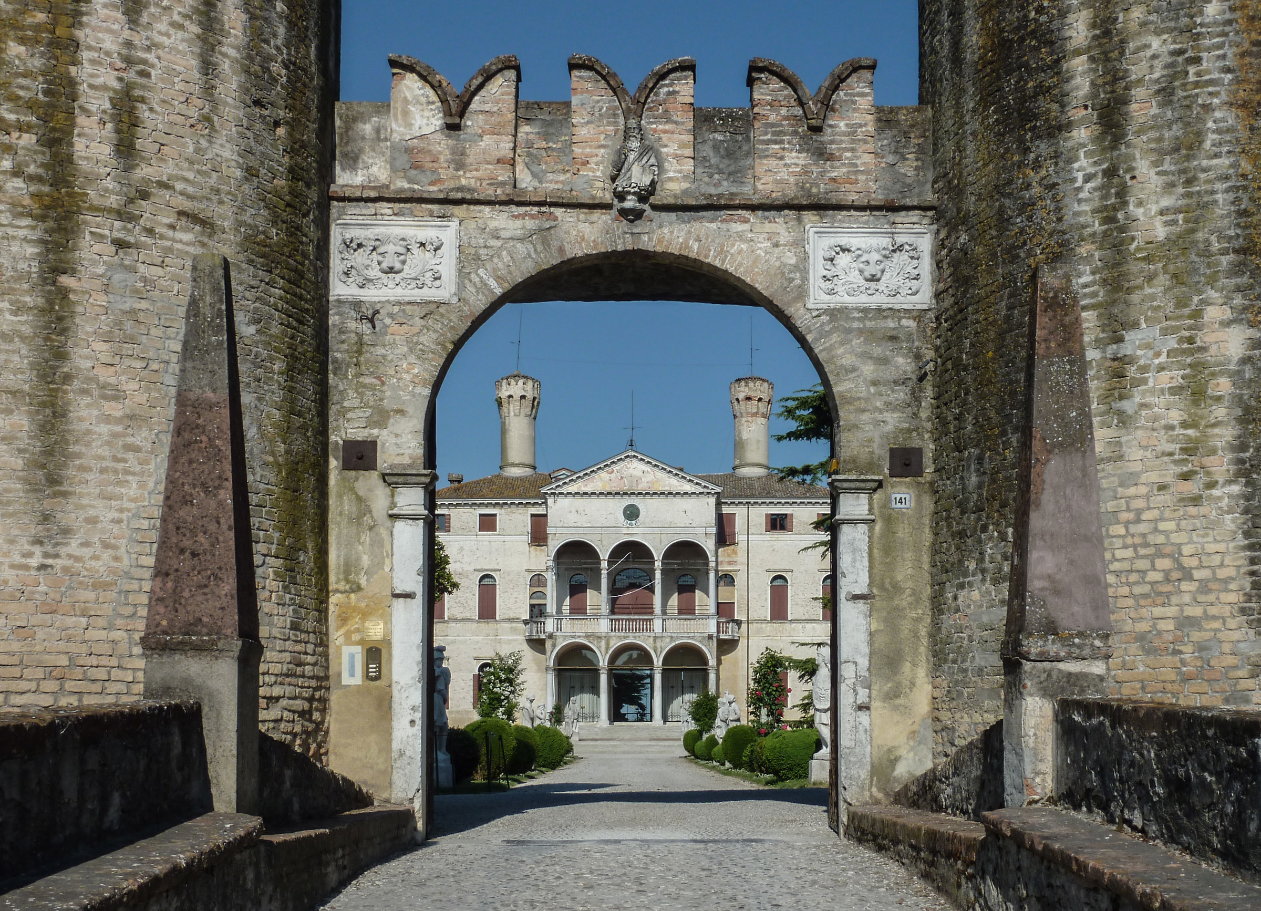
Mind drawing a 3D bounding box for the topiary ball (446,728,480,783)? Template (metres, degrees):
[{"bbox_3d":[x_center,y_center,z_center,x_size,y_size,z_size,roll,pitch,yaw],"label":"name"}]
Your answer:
[{"bbox_3d":[-3.248,5.620,27.300,0.920,1.050,0.920,0,-2,0],"label":"topiary ball"}]

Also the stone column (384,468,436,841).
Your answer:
[{"bbox_3d":[-1.976,1.778,13.050,0.440,3.250,0.430,0,-2,0],"label":"stone column"}]

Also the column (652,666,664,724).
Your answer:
[{"bbox_3d":[1.493,13.220,80.300,0.620,3.250,0.620,0,-2,0],"label":"column"}]

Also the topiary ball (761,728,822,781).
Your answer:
[{"bbox_3d":[3.327,6.176,30.100,1.262,1.099,1.300,0,-9,0],"label":"topiary ball"}]

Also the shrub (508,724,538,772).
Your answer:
[{"bbox_3d":[-2.727,7.366,36.500,1.050,1.240,1.050,0,-2,0],"label":"shrub"}]

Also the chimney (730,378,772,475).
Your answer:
[{"bbox_3d":[7.318,-1.725,88.000,2.650,6.000,2.650,0,-2,0],"label":"chimney"}]

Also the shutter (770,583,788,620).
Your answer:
[{"bbox_3d":[8.218,8.028,80.500,1.000,2.100,0.100,0,-2,0],"label":"shutter"}]

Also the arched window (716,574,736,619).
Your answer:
[{"bbox_3d":[5.306,7.756,80.500,1.120,2.500,0.220,0,-2,0],"label":"arched window"}]

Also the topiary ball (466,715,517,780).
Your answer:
[{"bbox_3d":[-3.013,6.330,31.500,1.107,1.352,1.150,0,-9,0],"label":"topiary ball"}]

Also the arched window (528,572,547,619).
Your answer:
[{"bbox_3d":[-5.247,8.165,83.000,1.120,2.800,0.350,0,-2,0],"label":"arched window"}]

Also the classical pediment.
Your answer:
[{"bbox_3d":[0.027,0.951,80.400,9.850,2.500,1.500,0,-2,0],"label":"classical pediment"}]

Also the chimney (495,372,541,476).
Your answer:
[{"bbox_3d":[-6.570,-1.832,86.000,2.600,6.050,2.600,0,-2,0],"label":"chimney"}]

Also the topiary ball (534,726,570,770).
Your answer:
[{"bbox_3d":[-2.120,7.845,39.200,0.981,1.193,1.000,0,-9,0],"label":"topiary ball"}]

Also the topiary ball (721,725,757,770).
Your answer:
[{"bbox_3d":[2.923,7.878,39.300,0.983,1.222,1.000,0,-9,0],"label":"topiary ball"}]

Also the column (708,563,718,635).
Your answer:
[{"bbox_3d":[4.560,7.899,80.300,0.600,4.000,0.600,0,-2,0],"label":"column"}]

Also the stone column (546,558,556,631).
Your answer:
[{"bbox_3d":[-4.245,7.436,78.000,0.520,3.950,0.520,0,-2,0],"label":"stone column"}]

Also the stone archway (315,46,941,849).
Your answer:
[{"bbox_3d":[0.009,-0.100,12.900,5.200,6.700,1.000,0,-2,0],"label":"stone archway"}]

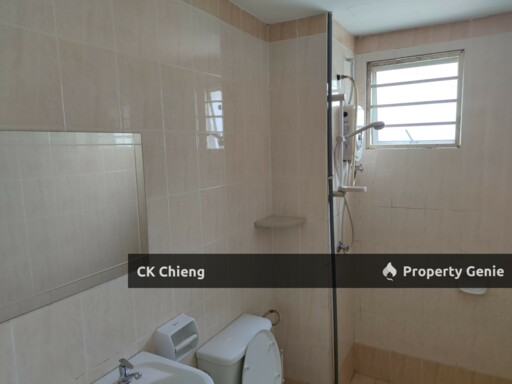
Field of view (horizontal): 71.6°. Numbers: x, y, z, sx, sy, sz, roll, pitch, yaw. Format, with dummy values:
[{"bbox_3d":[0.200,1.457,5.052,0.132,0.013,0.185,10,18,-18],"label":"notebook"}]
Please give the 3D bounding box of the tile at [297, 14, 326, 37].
[{"bbox_3d":[0.305,-0.891,1.906,0.171,0.104,0.010,3,9,30],"label":"tile"}]

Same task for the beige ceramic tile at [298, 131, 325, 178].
[{"bbox_3d":[0.320,-0.208,2.014,0.175,0.257,0.010,3,9,30],"label":"beige ceramic tile"}]

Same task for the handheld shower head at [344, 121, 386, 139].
[{"bbox_3d":[0.579,-0.327,1.906,0.221,0.060,0.075,-15,-1,31],"label":"handheld shower head"}]

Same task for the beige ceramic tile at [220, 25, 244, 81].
[{"bbox_3d":[-0.124,-0.685,1.760,0.010,0.258,0.199,3,9,30],"label":"beige ceramic tile"}]

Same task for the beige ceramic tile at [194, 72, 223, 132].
[{"bbox_3d":[-0.211,-0.397,1.604,0.010,0.254,0.197,3,9,30],"label":"beige ceramic tile"}]

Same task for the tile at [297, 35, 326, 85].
[{"bbox_3d":[0.310,-0.724,1.959,0.172,0.258,0.010,3,9,30],"label":"tile"}]

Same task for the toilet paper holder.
[{"bbox_3d":[-0.312,0.596,1.440,0.085,0.133,0.158,3,9,30],"label":"toilet paper holder"}]

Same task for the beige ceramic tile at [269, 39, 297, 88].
[{"bbox_3d":[0.155,-0.732,2.048,0.184,0.258,0.010,3,9,30],"label":"beige ceramic tile"}]

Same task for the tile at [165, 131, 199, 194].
[{"bbox_3d":[-0.304,-0.121,1.468,0.010,0.254,0.197,3,9,30],"label":"tile"}]

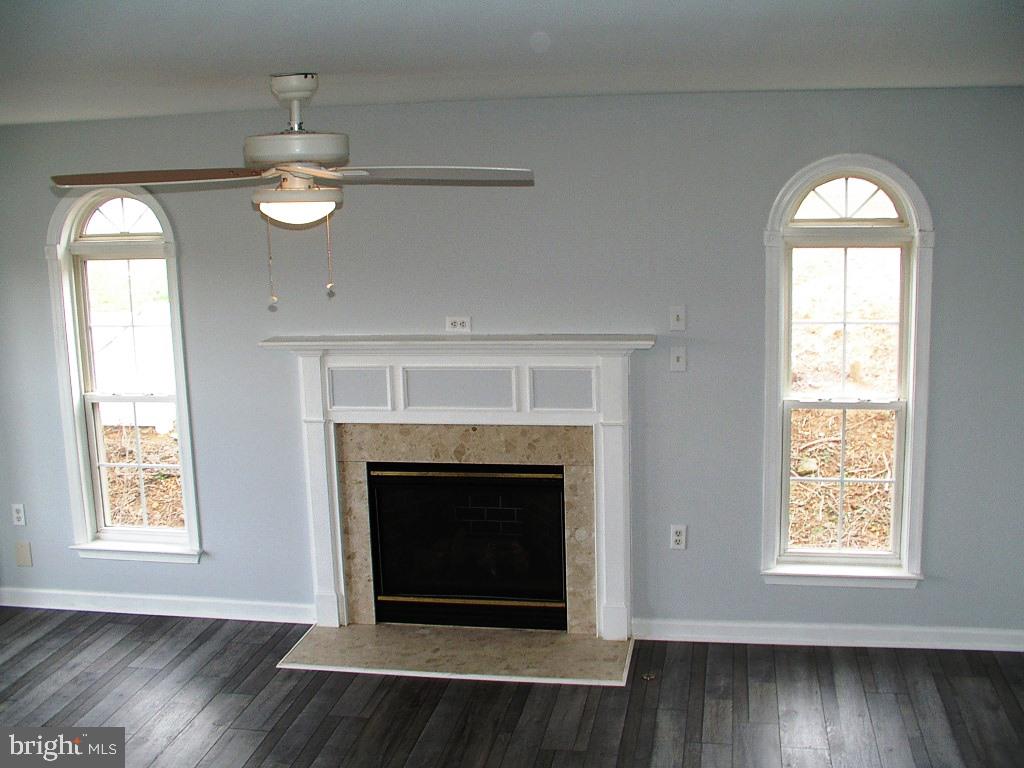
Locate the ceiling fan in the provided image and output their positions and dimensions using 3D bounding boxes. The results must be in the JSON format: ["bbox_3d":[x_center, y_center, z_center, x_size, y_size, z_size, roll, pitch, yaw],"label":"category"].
[{"bbox_3d":[-0.651,-0.706,3.400,1.430,0.453,1.430,-2,10,-1],"label":"ceiling fan"}]

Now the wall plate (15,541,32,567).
[{"bbox_3d":[-2.450,0.854,5.636,0.087,0.137,0.010,0,10,10],"label":"wall plate"}]

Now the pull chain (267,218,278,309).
[{"bbox_3d":[-0.722,-0.365,3.380,0.025,0.265,0.025,-2,10,-1],"label":"pull chain"}]

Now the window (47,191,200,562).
[{"bbox_3d":[-1.868,-0.020,5.382,0.690,1.805,0.100,0,10,10],"label":"window"}]

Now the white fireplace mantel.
[{"bbox_3d":[-0.234,0.488,5.083,1.755,1.398,0.190,0,10,10],"label":"white fireplace mantel"}]

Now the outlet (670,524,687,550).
[{"bbox_3d":[0.747,0.689,5.036,0.069,0.114,0.010,0,10,10],"label":"outlet"}]

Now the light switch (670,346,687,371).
[{"bbox_3d":[0.726,-0.106,4.899,0.069,0.114,0.010,0,10,10],"label":"light switch"}]

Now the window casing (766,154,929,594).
[{"bbox_3d":[1.425,-0.032,4.793,0.690,1.857,0.100,0,10,10],"label":"window casing"}]

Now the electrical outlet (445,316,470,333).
[{"bbox_3d":[-0.242,-0.266,5.043,0.114,0.070,0.010,0,10,10],"label":"electrical outlet"}]

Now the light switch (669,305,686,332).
[{"bbox_3d":[0.721,-0.283,4.869,0.069,0.114,0.010,0,10,10],"label":"light switch"}]

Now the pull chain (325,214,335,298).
[{"bbox_3d":[-0.549,-0.389,3.380,0.022,0.240,0.022,-2,10,-1],"label":"pull chain"}]

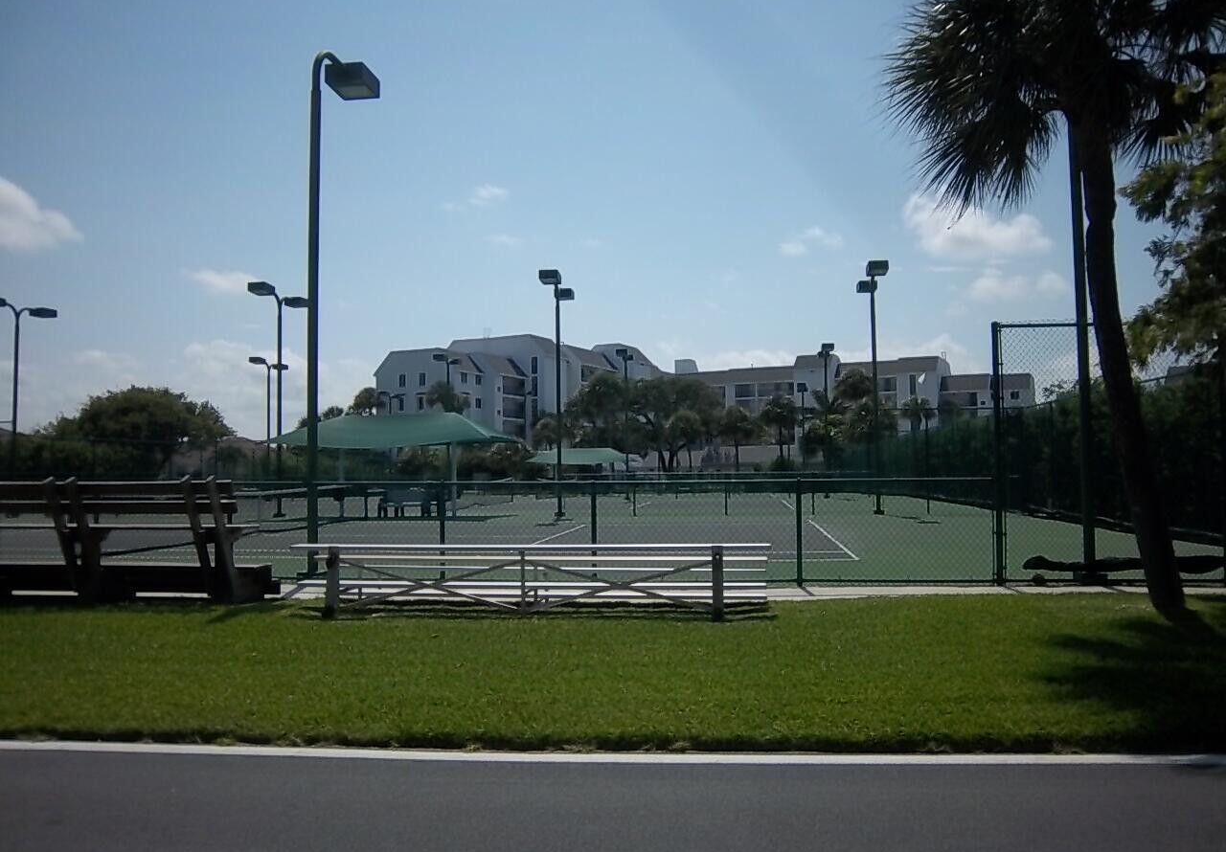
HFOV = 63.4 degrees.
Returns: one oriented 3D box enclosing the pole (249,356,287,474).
[{"bbox_3d":[-17.216,0.244,49.532,0.550,7.120,2.900,-1,-3,8],"label":"pole"}]

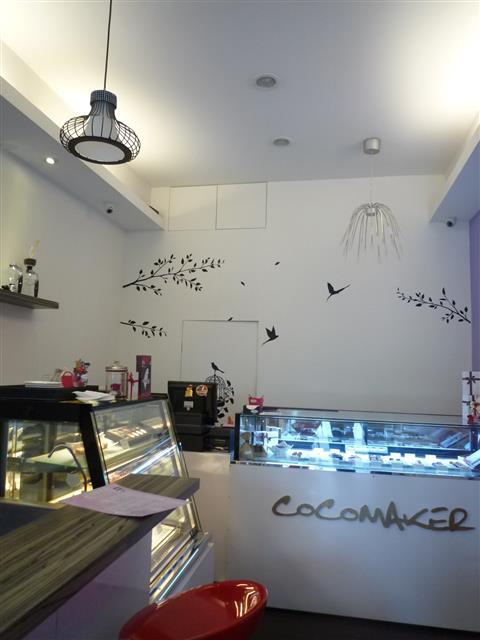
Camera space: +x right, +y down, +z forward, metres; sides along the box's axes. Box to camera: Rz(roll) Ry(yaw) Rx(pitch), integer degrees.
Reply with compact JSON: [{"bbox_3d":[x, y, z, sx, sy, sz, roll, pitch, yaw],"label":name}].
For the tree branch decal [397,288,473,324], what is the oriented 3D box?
[{"bbox_3d":[1.993,-0.153,4.762,0.727,0.394,0.020,1,-6,10],"label":"tree branch decal"}]

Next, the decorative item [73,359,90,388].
[{"bbox_3d":[-1.000,0.338,2.921,0.103,0.180,0.090,4,-7,-18],"label":"decorative item"}]

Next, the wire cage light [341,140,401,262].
[{"bbox_3d":[1.184,-1.102,4.180,0.512,1.074,0.512,1,-6,10],"label":"wire cage light"}]

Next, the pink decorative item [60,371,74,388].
[{"bbox_3d":[-1.054,0.365,2.825,0.080,0.106,0.060,4,-7,-20],"label":"pink decorative item"}]

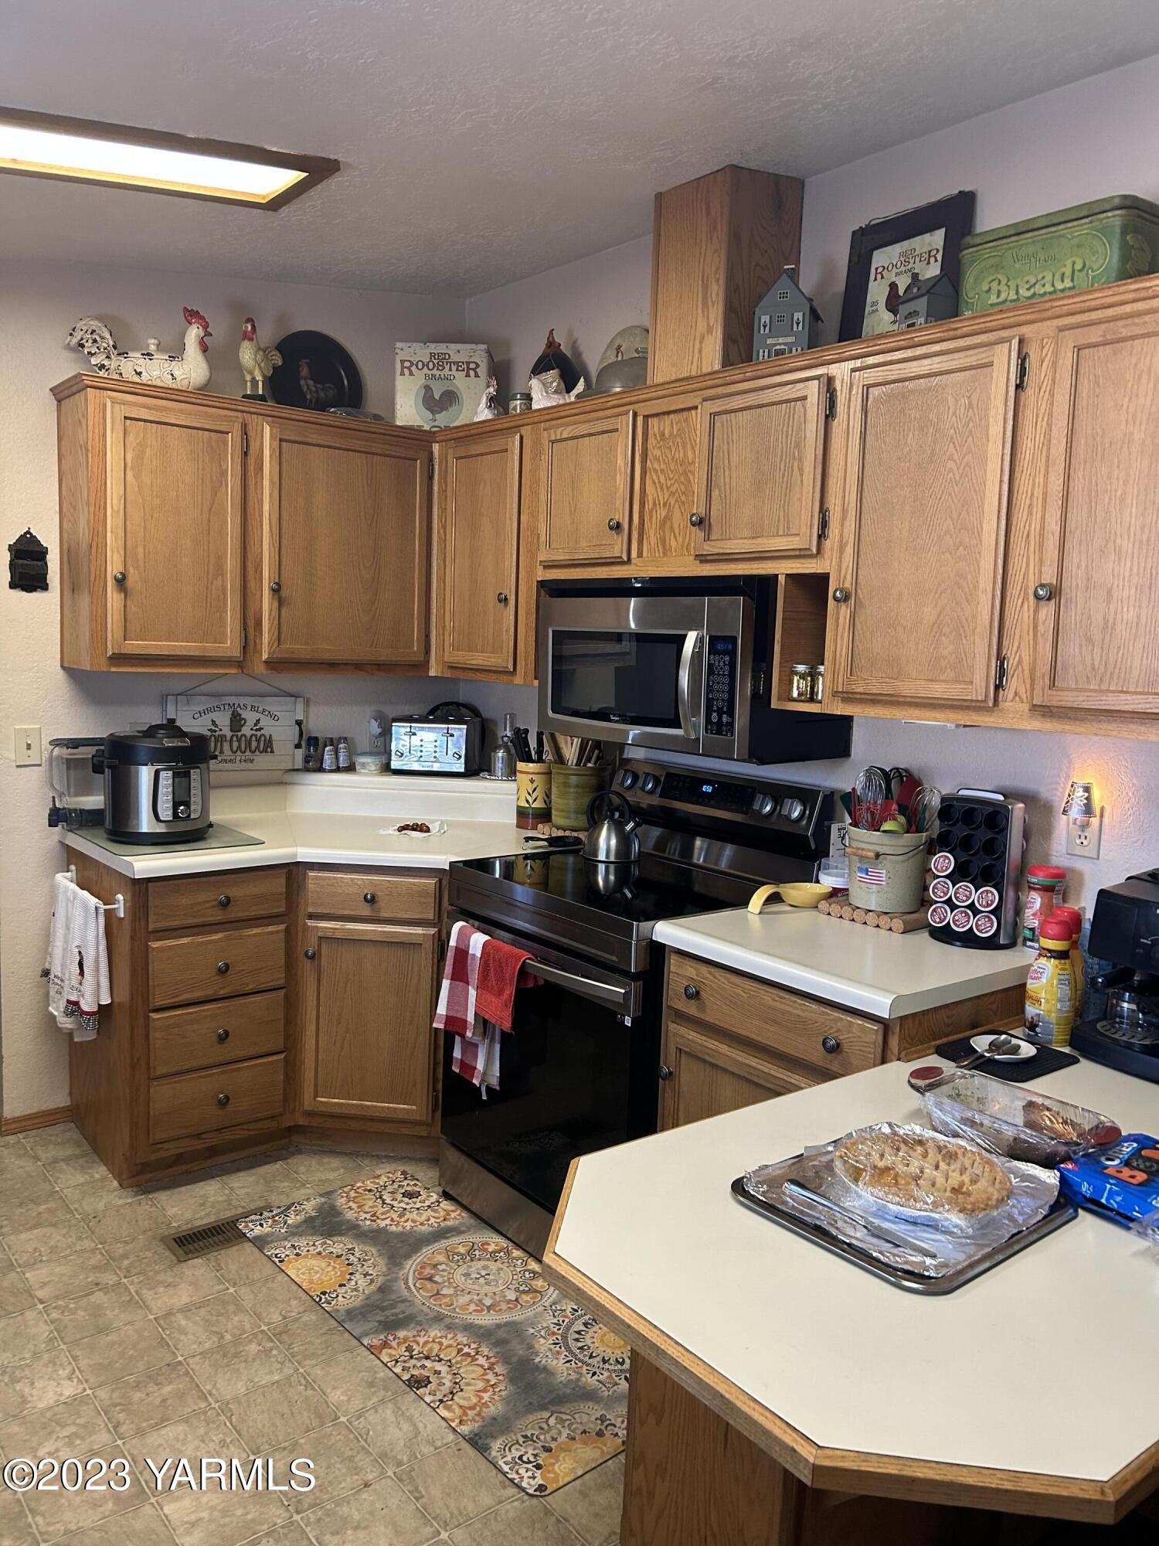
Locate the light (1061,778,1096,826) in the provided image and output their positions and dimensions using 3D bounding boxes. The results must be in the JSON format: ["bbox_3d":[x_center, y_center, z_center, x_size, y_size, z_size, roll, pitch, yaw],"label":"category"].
[{"bbox_3d":[1.030,0.064,2.389,0.065,0.094,0.070,-3,8,-38],"label":"light"}]

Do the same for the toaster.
[{"bbox_3d":[-0.497,-0.105,4.053,0.265,0.203,0.233,3,7,6],"label":"toaster"}]

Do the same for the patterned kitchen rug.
[{"bbox_3d":[-0.289,1.220,2.708,0.510,0.010,1.257,-3,8,-41],"label":"patterned kitchen rug"}]

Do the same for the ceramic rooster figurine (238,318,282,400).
[{"bbox_3d":[-0.953,-1.217,3.439,0.080,0.242,0.125,5,7,24],"label":"ceramic rooster figurine"}]

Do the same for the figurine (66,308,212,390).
[{"bbox_3d":[-1.240,-1.221,3.292,0.405,0.255,0.150,-3,8,-38],"label":"figurine"}]

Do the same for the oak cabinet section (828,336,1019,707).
[{"bbox_3d":[0.795,-0.491,2.420,0.300,0.686,0.396,-3,8,-39],"label":"oak cabinet section"}]

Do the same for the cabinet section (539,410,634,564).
[{"bbox_3d":[0.130,-0.765,3.234,0.300,0.378,0.382,-3,8,-39],"label":"cabinet section"}]

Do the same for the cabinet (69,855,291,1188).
[{"bbox_3d":[-1.181,0.670,3.424,0.442,0.885,0.658,-3,8,-38],"label":"cabinet"}]

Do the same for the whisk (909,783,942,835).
[{"bbox_3d":[0.748,0.154,2.633,0.070,0.266,0.070,22,-6,-39],"label":"whisk"}]

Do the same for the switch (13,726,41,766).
[{"bbox_3d":[-1.597,-0.076,3.368,0.070,0.116,0.014,-3,8,-38],"label":"switch"}]

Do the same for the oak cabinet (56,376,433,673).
[{"bbox_3d":[-0.976,-0.712,3.610,1.157,0.795,0.327,-3,8,-38],"label":"oak cabinet"}]

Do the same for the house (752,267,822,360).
[{"bbox_3d":[0.497,-1.075,2.758,0.145,0.245,0.130,5,7,24],"label":"house"}]

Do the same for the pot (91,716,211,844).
[{"bbox_3d":[-1.209,0.027,3.321,0.300,0.313,0.330,2,6,0],"label":"pot"}]

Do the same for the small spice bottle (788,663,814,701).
[{"bbox_3d":[0.527,-0.212,2.735,0.056,0.085,0.056,2,6,0],"label":"small spice bottle"}]

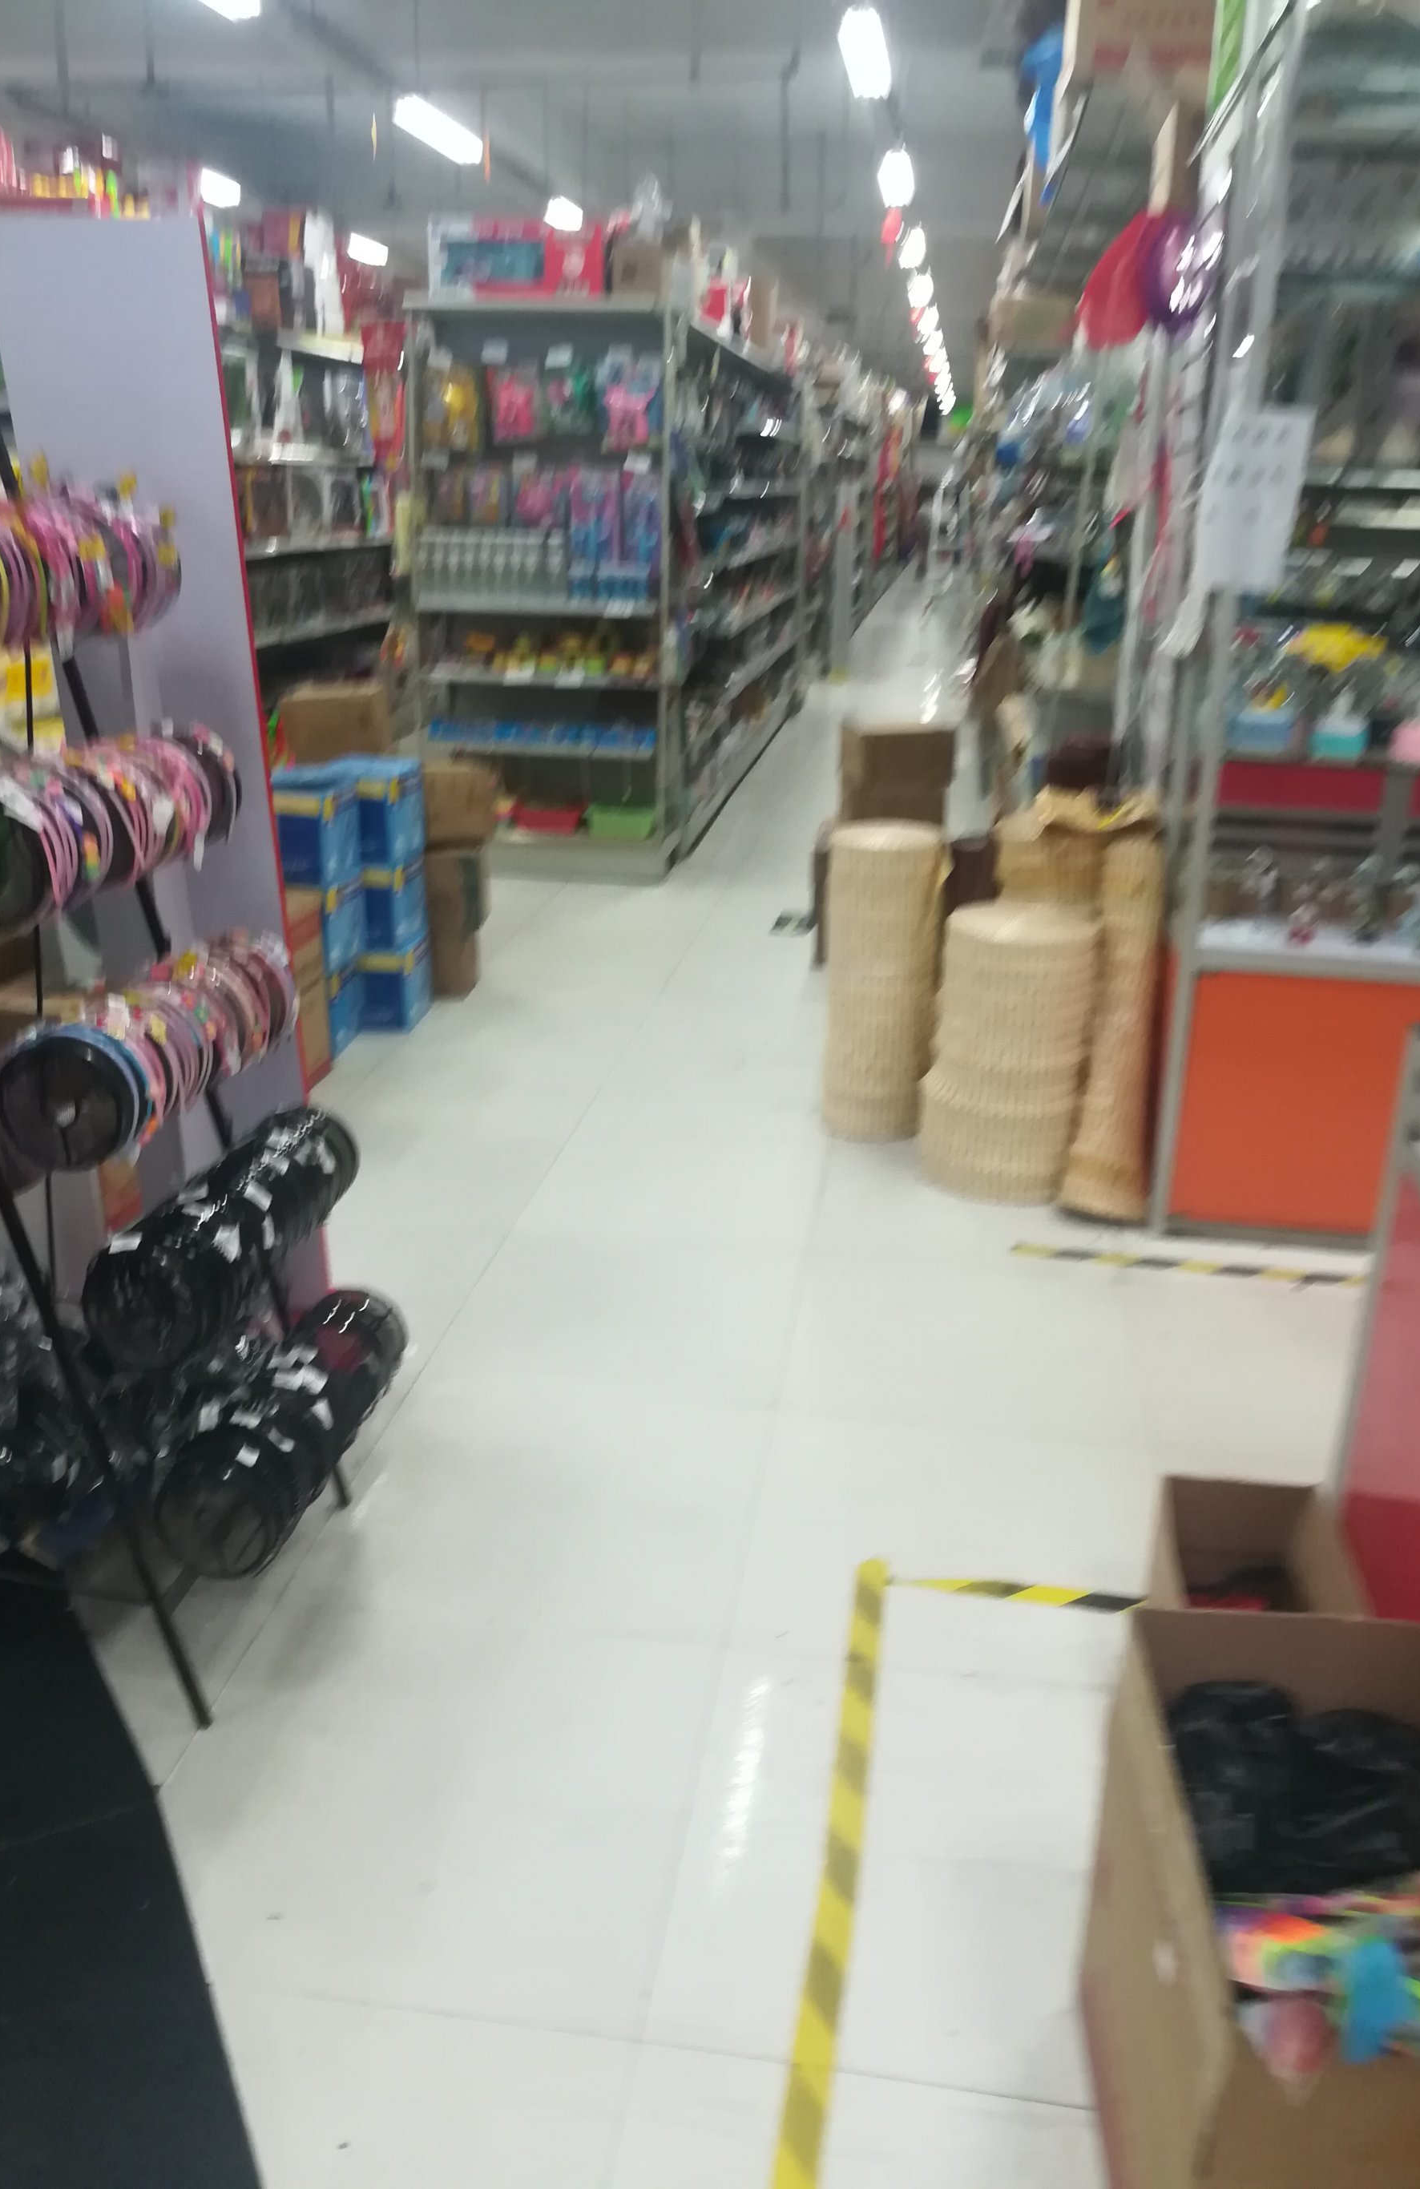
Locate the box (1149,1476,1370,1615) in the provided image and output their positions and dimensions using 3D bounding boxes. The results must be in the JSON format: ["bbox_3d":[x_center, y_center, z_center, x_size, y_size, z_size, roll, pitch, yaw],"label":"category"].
[{"bbox_3d":[0.621,0.683,1.894,0.190,0.285,0.390,3,20,6],"label":"box"}]

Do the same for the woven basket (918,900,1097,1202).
[{"bbox_3d":[0.642,-0.101,3.585,0.340,0.580,0.340,4,21,7],"label":"woven basket"}]

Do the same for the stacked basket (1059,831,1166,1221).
[{"bbox_3d":[0.824,-0.133,3.371,0.165,0.790,0.165,4,21,7],"label":"stacked basket"}]

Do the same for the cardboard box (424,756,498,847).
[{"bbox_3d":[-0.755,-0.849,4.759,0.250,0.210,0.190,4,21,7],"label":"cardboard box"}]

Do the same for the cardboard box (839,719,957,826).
[{"bbox_3d":[0.615,-1.058,5.470,0.315,0.335,0.290,-3,21,-11],"label":"cardboard box"}]

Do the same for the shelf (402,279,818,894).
[{"bbox_3d":[-0.225,-2.712,8.513,0.950,2.010,5.400,4,21,7],"label":"shelf"}]

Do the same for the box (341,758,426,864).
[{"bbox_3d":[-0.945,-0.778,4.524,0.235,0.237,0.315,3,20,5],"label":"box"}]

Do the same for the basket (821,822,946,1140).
[{"bbox_3d":[0.400,-0.265,3.840,0.240,0.700,0.240,4,21,7],"label":"basket"}]

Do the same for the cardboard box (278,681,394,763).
[{"bbox_3d":[-1.123,-1.130,4.971,0.270,0.190,0.350,-1,20,-6],"label":"cardboard box"}]

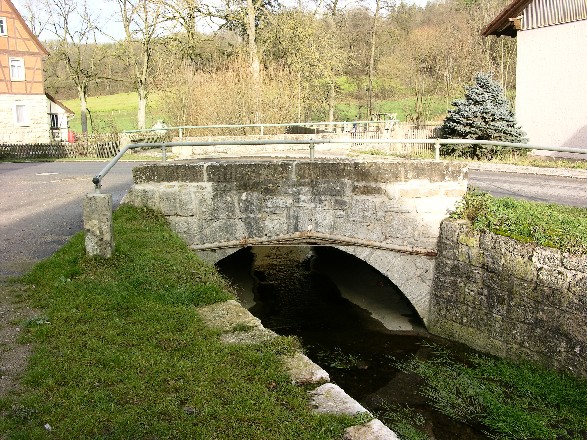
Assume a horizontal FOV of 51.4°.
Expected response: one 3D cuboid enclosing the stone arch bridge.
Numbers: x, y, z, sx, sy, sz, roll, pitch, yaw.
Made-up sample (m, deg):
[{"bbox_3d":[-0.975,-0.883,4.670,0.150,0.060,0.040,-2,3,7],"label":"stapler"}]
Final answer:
[{"bbox_3d":[-0.083,-0.140,12.729,5.400,2.650,6.300,-2,10,-3],"label":"stone arch bridge"}]

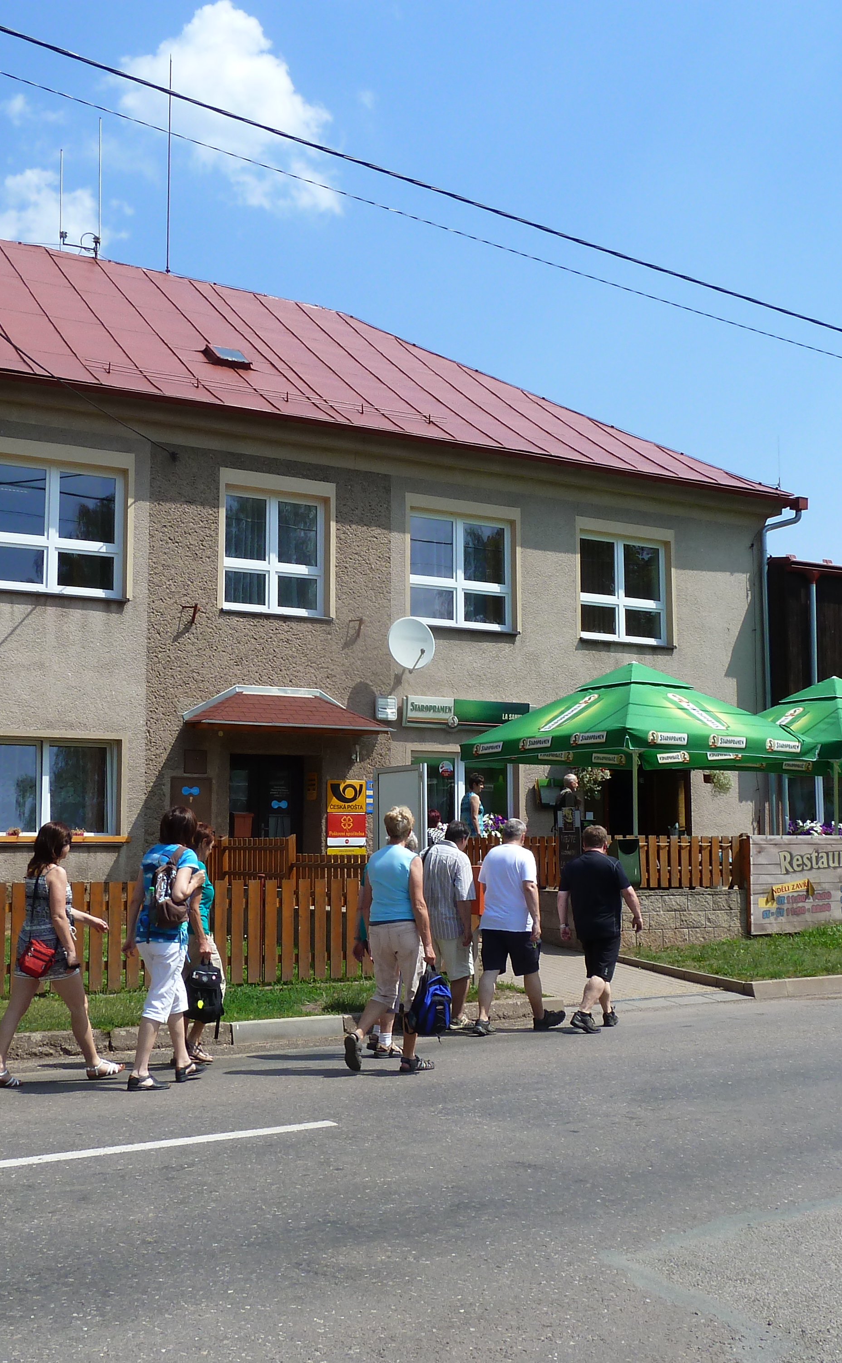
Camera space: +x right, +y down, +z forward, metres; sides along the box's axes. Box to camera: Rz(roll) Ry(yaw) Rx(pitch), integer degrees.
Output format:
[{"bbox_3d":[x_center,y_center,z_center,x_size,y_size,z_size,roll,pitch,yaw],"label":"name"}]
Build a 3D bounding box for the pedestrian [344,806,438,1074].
[{"bbox_3d":[-0.186,1.687,9.336,0.530,1.731,0.620,-4,-7,36],"label":"pedestrian"}]

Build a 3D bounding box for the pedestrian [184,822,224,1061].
[{"bbox_3d":[-1.530,1.819,9.933,0.500,1.669,0.500,4,-7,-32],"label":"pedestrian"}]

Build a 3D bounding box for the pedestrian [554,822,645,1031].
[{"bbox_3d":[1.467,2.015,11.557,0.620,1.660,0.500,-4,-7,30],"label":"pedestrian"}]

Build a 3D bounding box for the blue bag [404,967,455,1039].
[{"bbox_3d":[0.056,2.115,9.300,0.220,0.460,0.290,-3,-7,30],"label":"blue bag"}]

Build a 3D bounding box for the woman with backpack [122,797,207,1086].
[{"bbox_3d":[-1.569,1.640,8.836,0.530,1.724,0.560,-5,-8,44],"label":"woman with backpack"}]

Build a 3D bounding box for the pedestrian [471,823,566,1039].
[{"bbox_3d":[0.801,1.981,11.536,0.580,1.724,0.650,-5,-7,40],"label":"pedestrian"}]

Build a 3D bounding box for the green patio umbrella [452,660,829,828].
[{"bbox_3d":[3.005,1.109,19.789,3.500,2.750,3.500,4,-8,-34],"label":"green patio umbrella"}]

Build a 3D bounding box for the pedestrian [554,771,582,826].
[{"bbox_3d":[2.138,2.199,20.403,0.360,1.720,0.500,2,-7,-17],"label":"pedestrian"}]

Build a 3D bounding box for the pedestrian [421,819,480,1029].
[{"bbox_3d":[0.259,2.023,11.936,0.550,1.731,0.480,-5,-8,44],"label":"pedestrian"}]

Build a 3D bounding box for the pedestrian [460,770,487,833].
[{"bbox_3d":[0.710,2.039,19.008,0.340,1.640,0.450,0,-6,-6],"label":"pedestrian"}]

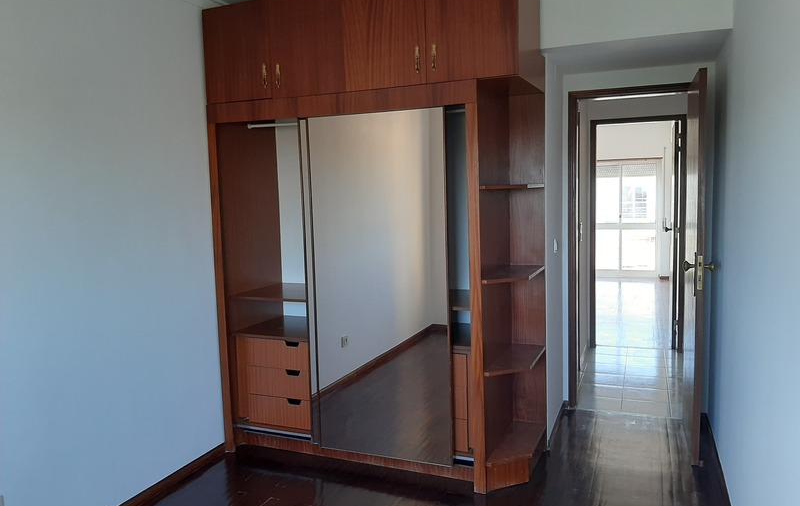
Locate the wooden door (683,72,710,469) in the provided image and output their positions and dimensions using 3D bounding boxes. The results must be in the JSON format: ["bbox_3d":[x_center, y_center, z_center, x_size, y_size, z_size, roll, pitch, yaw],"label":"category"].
[{"bbox_3d":[1.623,0.066,3.449,0.040,2.000,0.700,1,6,21],"label":"wooden door"}]

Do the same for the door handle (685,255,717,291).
[{"bbox_3d":[1.521,0.105,3.164,0.150,0.190,0.080,1,6,21],"label":"door handle"}]

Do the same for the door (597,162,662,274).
[{"bbox_3d":[3.513,-0.534,9.899,1.150,1.880,0.090,1,6,21],"label":"door"}]

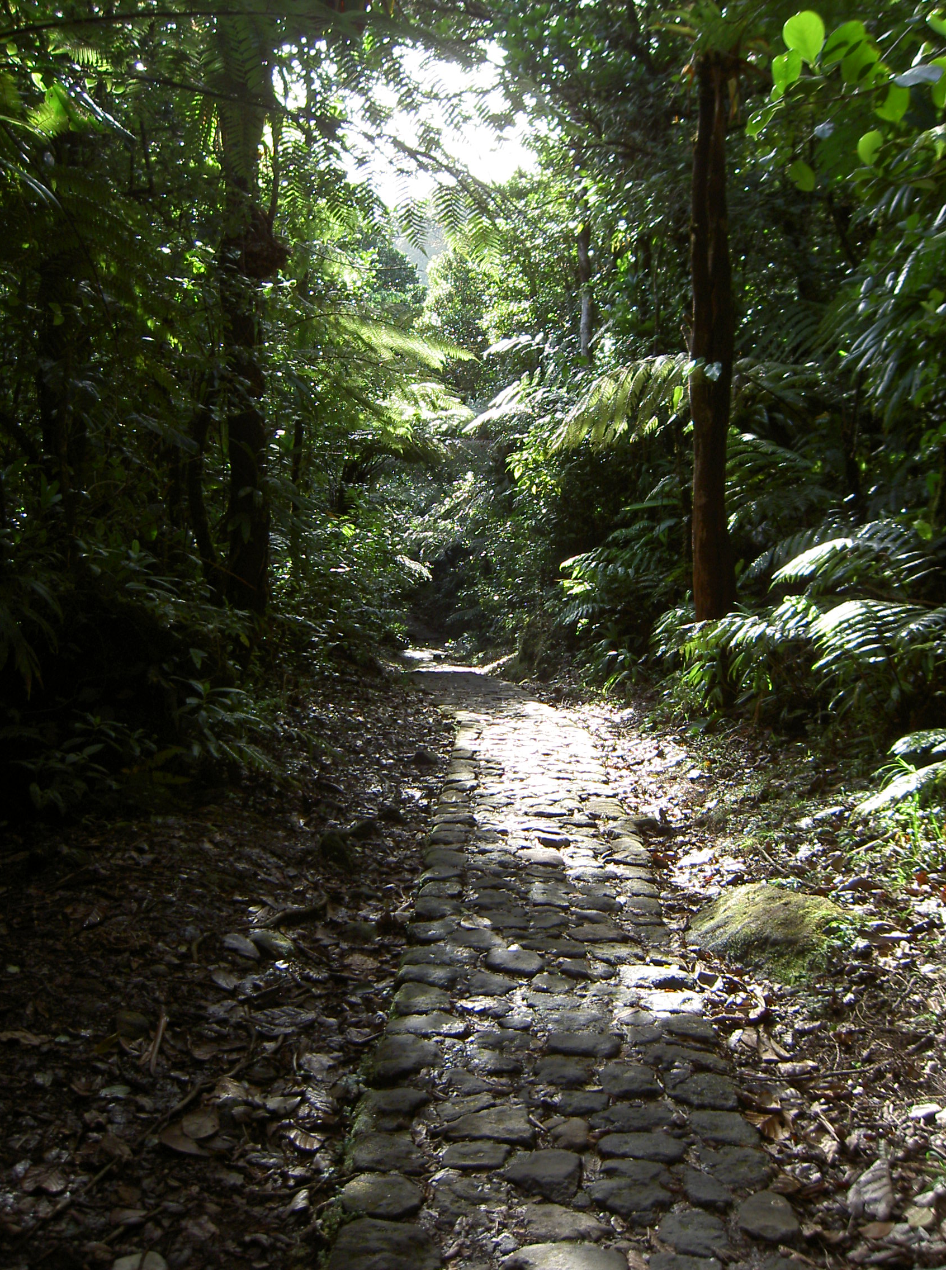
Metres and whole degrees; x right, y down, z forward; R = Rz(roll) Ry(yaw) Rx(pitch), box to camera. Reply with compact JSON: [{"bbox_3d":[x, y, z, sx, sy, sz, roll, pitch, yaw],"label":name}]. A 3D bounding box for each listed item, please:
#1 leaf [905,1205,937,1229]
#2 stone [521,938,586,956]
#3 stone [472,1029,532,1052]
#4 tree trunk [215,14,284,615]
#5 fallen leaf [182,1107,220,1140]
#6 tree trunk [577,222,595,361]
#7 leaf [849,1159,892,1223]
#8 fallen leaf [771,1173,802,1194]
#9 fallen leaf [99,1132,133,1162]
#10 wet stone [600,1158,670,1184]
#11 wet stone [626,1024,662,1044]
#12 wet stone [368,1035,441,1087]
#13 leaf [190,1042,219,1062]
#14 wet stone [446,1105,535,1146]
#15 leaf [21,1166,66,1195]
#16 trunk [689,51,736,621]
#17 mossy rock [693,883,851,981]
[{"bbox_3d":[0.955,1.241,2.660,0.055,0.020,0.085,8,14,37],"label":"leaf"},{"bbox_3d":[0.289,1.119,4.458,0.220,0.055,0.135,0,5,0],"label":"stone"},{"bbox_3d":[0.084,1.192,3.643,0.170,0.050,0.115,0,5,0],"label":"stone"},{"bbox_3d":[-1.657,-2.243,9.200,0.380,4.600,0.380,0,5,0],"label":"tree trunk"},{"bbox_3d":[-0.707,1.267,3.240,0.090,0.030,0.120,8,18,26],"label":"fallen leaf"},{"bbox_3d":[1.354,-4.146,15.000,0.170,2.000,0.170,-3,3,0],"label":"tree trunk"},{"bbox_3d":[0.879,1.228,2.760,0.100,0.040,0.180,7,22,17],"label":"leaf"},{"bbox_3d":[0.723,1.266,2.881,0.075,0.025,0.075,1,5,14],"label":"fallen leaf"},{"bbox_3d":[-0.895,1.284,3.126,0.065,0.025,0.120,-3,5,-35],"label":"fallen leaf"},{"bbox_3d":[0.377,1.258,2.911,0.155,0.050,0.095,0,5,0],"label":"wet stone"},{"bbox_3d":[0.497,1.159,3.620,0.100,0.040,0.105,0,6,0],"label":"wet stone"},{"bbox_3d":[-0.194,1.208,3.527,0.200,0.100,0.190,0,5,0],"label":"wet stone"},{"bbox_3d":[-0.796,1.233,3.695,0.090,0.030,0.085,-1,5,-11],"label":"leaf"},{"bbox_3d":[0.040,1.212,3.080,0.210,0.070,0.140,-1,6,-6],"label":"wet stone"},{"bbox_3d":[-1.020,1.299,2.966,0.105,0.035,0.085,-2,5,-19],"label":"leaf"},{"bbox_3d":[1.614,-1.801,8.400,0.280,4.200,0.280,0,5,0],"label":"trunk"},{"bbox_3d":[1.014,1.014,4.300,0.530,0.240,0.420,1,6,13],"label":"mossy rock"}]

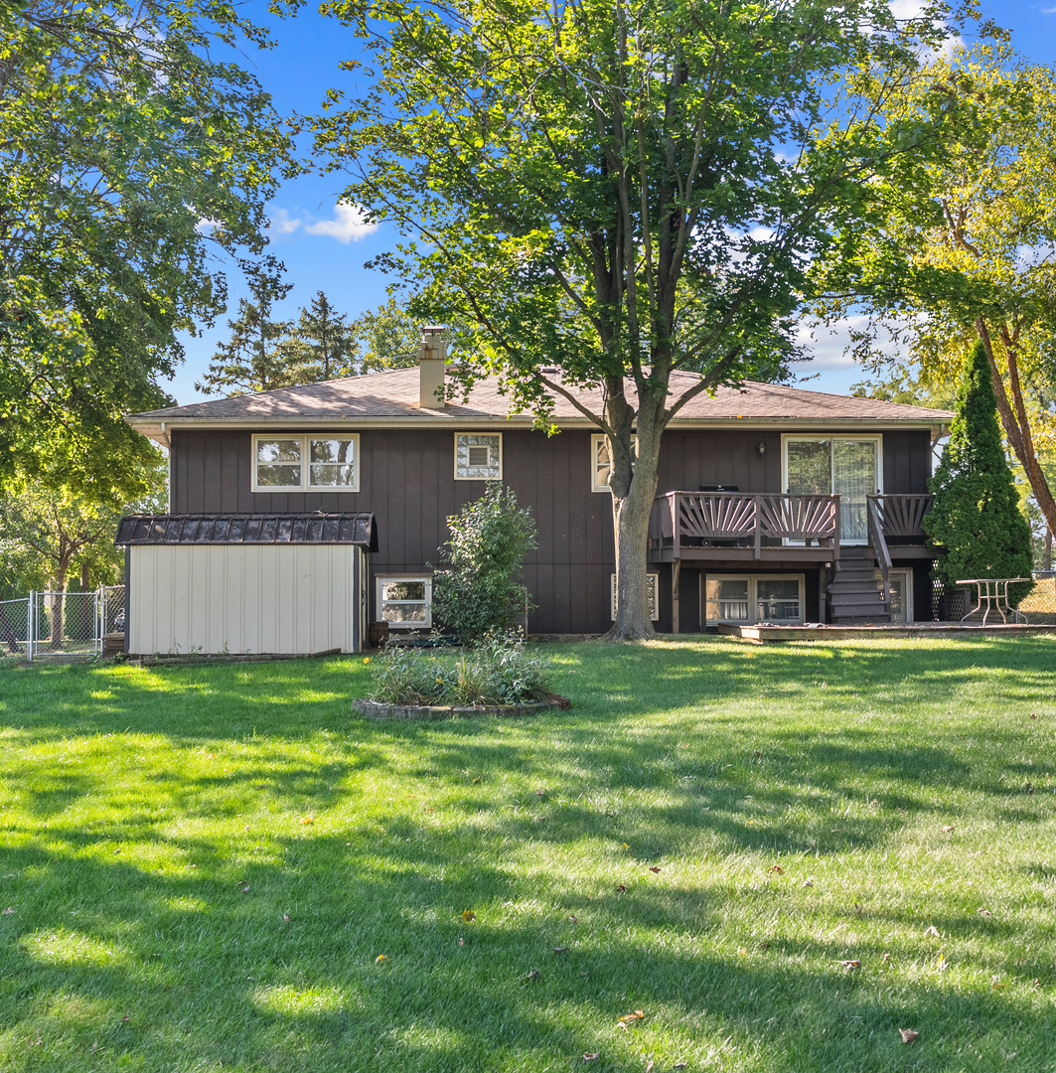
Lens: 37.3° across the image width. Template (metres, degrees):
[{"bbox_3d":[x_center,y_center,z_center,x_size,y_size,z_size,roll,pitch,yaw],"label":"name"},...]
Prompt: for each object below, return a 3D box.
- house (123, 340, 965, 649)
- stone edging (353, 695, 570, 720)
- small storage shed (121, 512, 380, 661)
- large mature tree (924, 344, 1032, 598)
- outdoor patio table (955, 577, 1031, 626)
[{"bbox_3d":[0.300,-0.861,32.900,15.300,5.760,10.500,0,-2,-3],"label":"house"},{"bbox_3d":[-0.600,1.488,14.100,1.950,0.120,1.650,0,-2,-3],"label":"stone edging"},{"bbox_3d":[-4.580,0.772,26.200,4.020,2.300,3.100,0,-2,-3],"label":"small storage shed"},{"bbox_3d":[8.000,-0.976,27.900,1.920,4.950,1.900,0,-2,-3],"label":"large mature tree"},{"bbox_3d":[7.840,1.130,26.300,1.260,0.750,1.260,0,-2,-3],"label":"outdoor patio table"}]

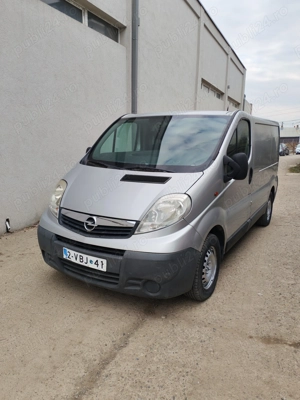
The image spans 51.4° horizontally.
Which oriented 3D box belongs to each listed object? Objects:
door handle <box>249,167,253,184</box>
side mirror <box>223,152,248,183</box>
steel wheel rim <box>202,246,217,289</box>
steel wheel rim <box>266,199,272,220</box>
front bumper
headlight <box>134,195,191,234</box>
[{"bbox_3d":[1.303,-0.321,4.014,0.050,0.220,0.110,7,13,30],"label":"door handle"},{"bbox_3d":[0.915,-0.330,3.259,0.265,0.315,0.230,7,13,30],"label":"side mirror"},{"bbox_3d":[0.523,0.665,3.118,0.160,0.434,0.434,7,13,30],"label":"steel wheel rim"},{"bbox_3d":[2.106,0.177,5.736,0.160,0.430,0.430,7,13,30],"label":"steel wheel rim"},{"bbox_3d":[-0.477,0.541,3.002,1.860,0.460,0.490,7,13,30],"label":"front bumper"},{"bbox_3d":[0.115,0.124,2.667,0.360,0.325,0.390,7,13,30],"label":"headlight"}]

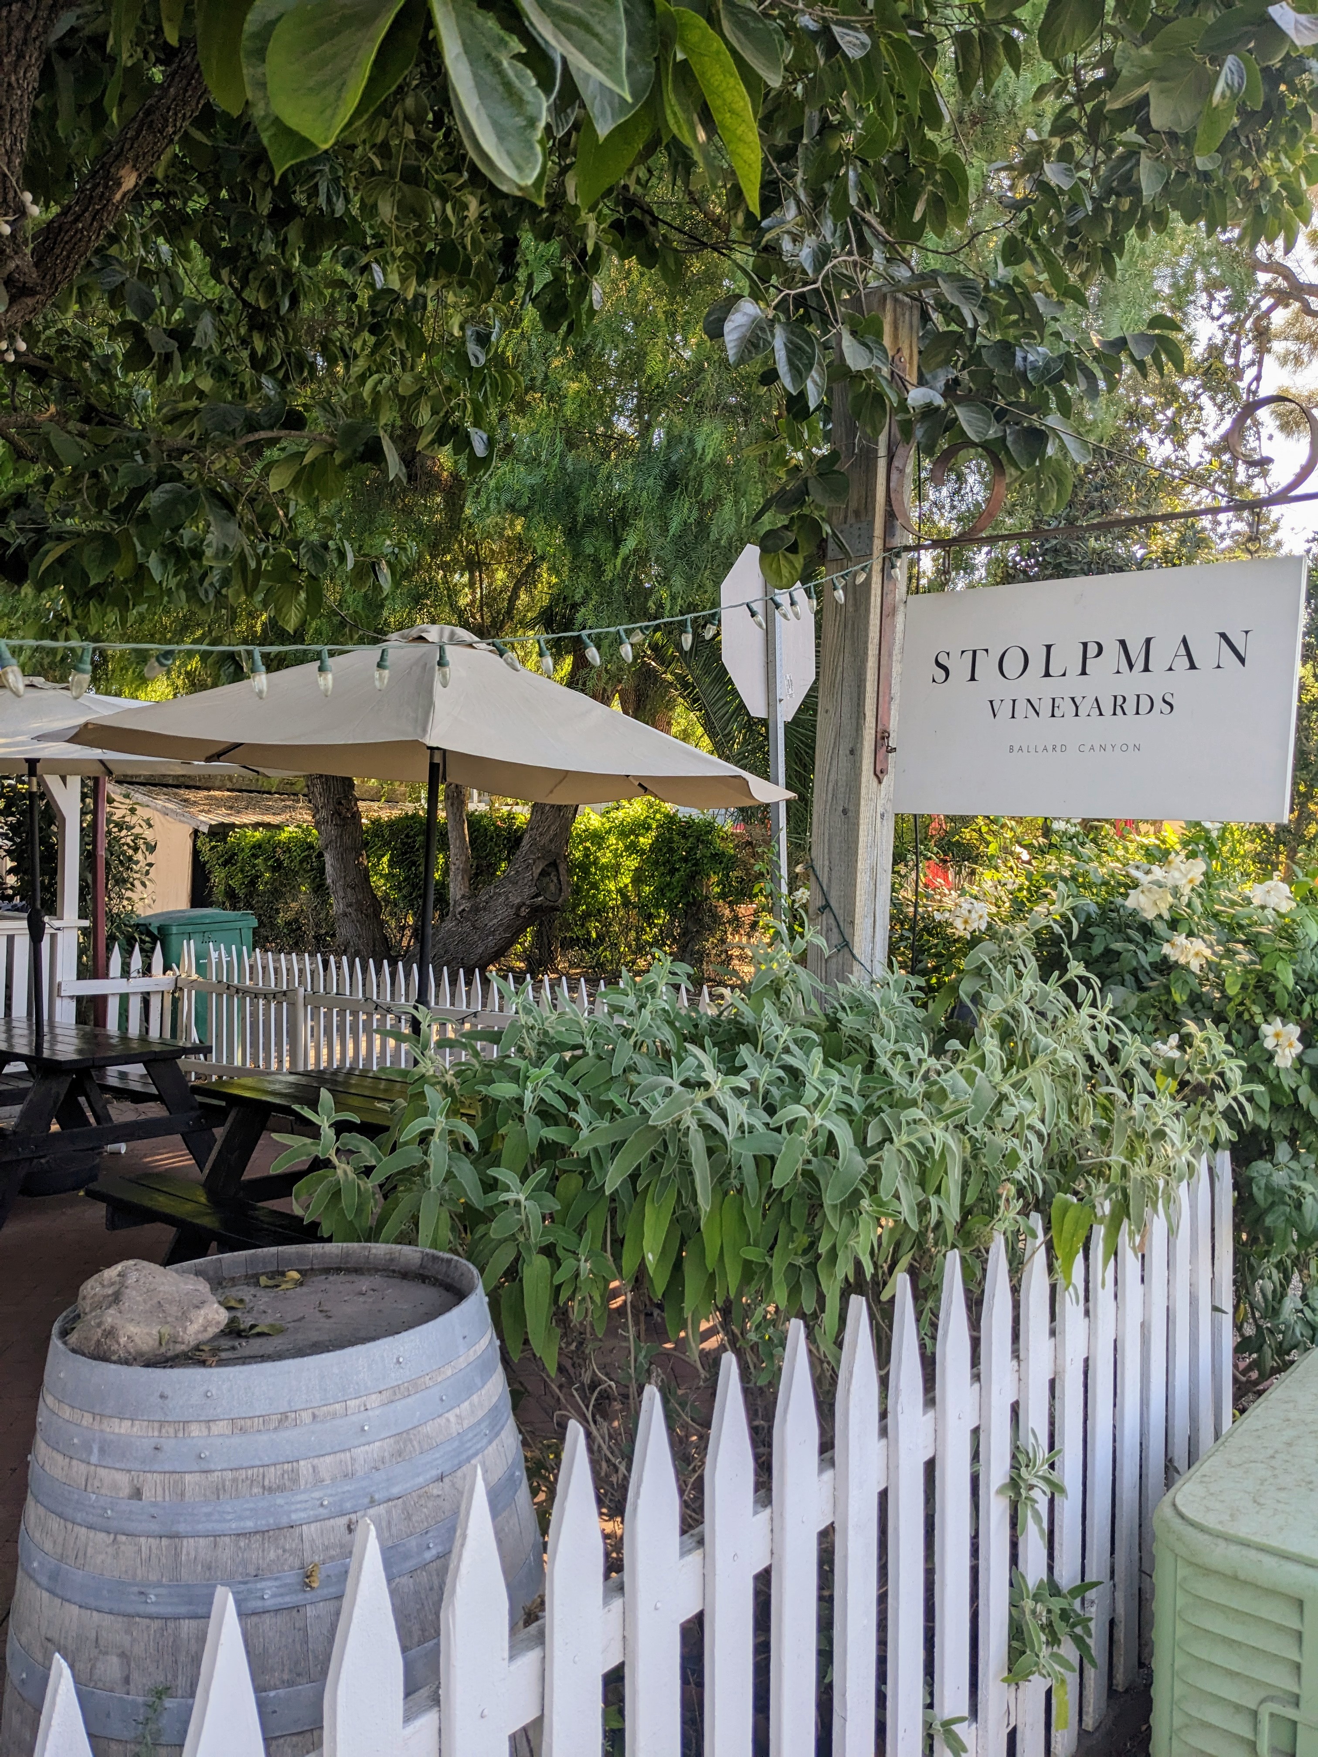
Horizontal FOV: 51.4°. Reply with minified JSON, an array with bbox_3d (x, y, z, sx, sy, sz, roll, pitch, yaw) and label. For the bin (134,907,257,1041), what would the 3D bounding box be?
[{"bbox_3d":[-3.450,0.790,10.200,0.820,1.130,0.660,0,1,-26],"label":"bin"}]

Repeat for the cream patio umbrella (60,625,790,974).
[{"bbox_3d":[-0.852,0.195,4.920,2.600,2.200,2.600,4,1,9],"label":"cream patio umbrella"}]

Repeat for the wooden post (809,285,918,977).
[{"bbox_3d":[0.475,0.030,3.400,0.145,2.950,0.145,3,0,42],"label":"wooden post"}]

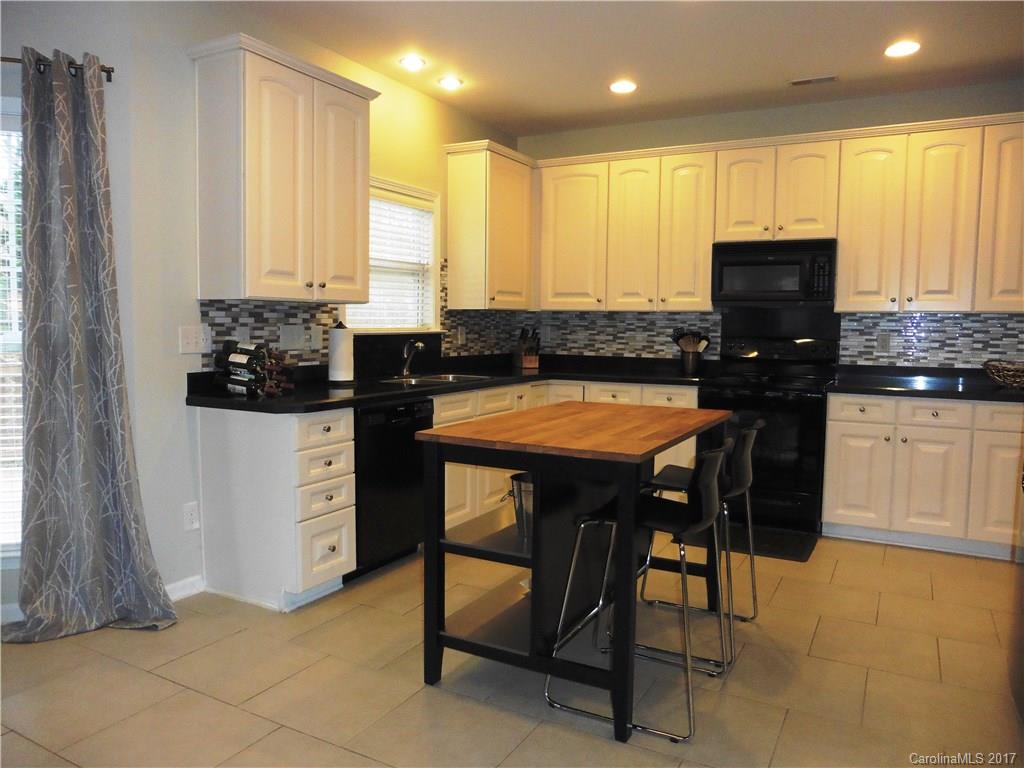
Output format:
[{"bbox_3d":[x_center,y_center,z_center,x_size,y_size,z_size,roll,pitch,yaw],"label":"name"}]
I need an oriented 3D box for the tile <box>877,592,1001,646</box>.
[{"bbox_3d":[1.884,1.045,3.159,0.448,0.012,0.436,3,6,28],"label":"tile"}]

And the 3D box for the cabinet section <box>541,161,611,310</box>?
[{"bbox_3d":[0.541,-1.093,5.469,0.542,1.066,0.323,3,6,29],"label":"cabinet section"}]

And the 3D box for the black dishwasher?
[{"bbox_3d":[-0.836,0.487,3.760,0.624,0.820,0.615,3,5,29],"label":"black dishwasher"}]

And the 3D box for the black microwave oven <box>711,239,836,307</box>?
[{"bbox_3d":[1.777,-0.740,4.787,0.761,0.406,0.385,3,6,28],"label":"black microwave oven"}]

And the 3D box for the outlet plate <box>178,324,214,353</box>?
[{"bbox_3d":[-1.442,-0.202,3.249,0.008,0.126,0.163,3,5,29],"label":"outlet plate"}]

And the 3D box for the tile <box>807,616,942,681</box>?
[{"bbox_3d":[1.469,1.066,2.870,0.452,0.012,0.437,3,6,28],"label":"tile"}]

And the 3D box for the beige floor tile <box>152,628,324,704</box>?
[{"bbox_3d":[-1.012,1.055,2.675,0.460,0.012,0.440,3,6,28],"label":"beige floor tile"}]

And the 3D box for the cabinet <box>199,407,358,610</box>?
[{"bbox_3d":[-1.085,0.542,3.333,0.624,0.875,0.368,3,5,29],"label":"cabinet"}]

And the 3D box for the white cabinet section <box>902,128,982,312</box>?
[{"bbox_3d":[2.604,-0.967,4.324,0.372,1.066,0.323,3,6,29],"label":"white cabinet section"}]

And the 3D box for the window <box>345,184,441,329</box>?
[{"bbox_3d":[-0.763,-0.800,4.494,0.090,0.935,1.010,3,6,28],"label":"window"}]

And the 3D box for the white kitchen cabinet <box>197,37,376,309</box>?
[{"bbox_3d":[-1.076,-0.954,3.478,0.350,1.105,0.895,3,6,28],"label":"white kitchen cabinet"}]

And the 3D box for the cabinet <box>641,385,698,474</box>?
[{"bbox_3d":[1.185,0.425,5.000,0.383,0.875,0.647,3,5,29],"label":"cabinet"}]

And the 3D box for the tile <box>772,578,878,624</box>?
[{"bbox_3d":[1.483,1.023,3.355,0.445,0.012,0.438,3,6,28],"label":"tile"}]

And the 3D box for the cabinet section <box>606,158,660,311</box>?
[{"bbox_3d":[0.948,-1.068,5.243,0.390,1.066,0.323,3,6,29],"label":"cabinet section"}]

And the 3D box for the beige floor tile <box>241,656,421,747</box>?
[{"bbox_3d":[-0.605,1.079,2.455,0.460,0.012,0.440,3,6,28],"label":"beige floor tile"}]

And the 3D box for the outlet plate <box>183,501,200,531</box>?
[{"bbox_3d":[-1.474,0.611,3.276,0.008,0.120,0.076,3,6,28],"label":"outlet plate"}]

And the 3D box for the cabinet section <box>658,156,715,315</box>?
[{"bbox_3d":[1.287,-1.047,5.054,0.388,1.066,0.323,3,6,29],"label":"cabinet section"}]

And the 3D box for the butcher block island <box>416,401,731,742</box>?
[{"bbox_3d":[0.316,0.589,2.815,0.799,0.891,1.240,3,5,29],"label":"butcher block island"}]

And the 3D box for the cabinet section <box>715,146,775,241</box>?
[{"bbox_3d":[1.626,-1.258,4.848,0.381,0.601,0.323,3,6,29],"label":"cabinet section"}]

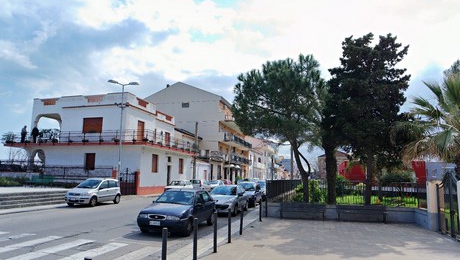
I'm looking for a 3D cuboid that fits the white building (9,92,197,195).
[{"bbox_3d":[-13.417,2.343,35.550,15.200,9.400,13.700,-2,-9,14],"label":"white building"}]

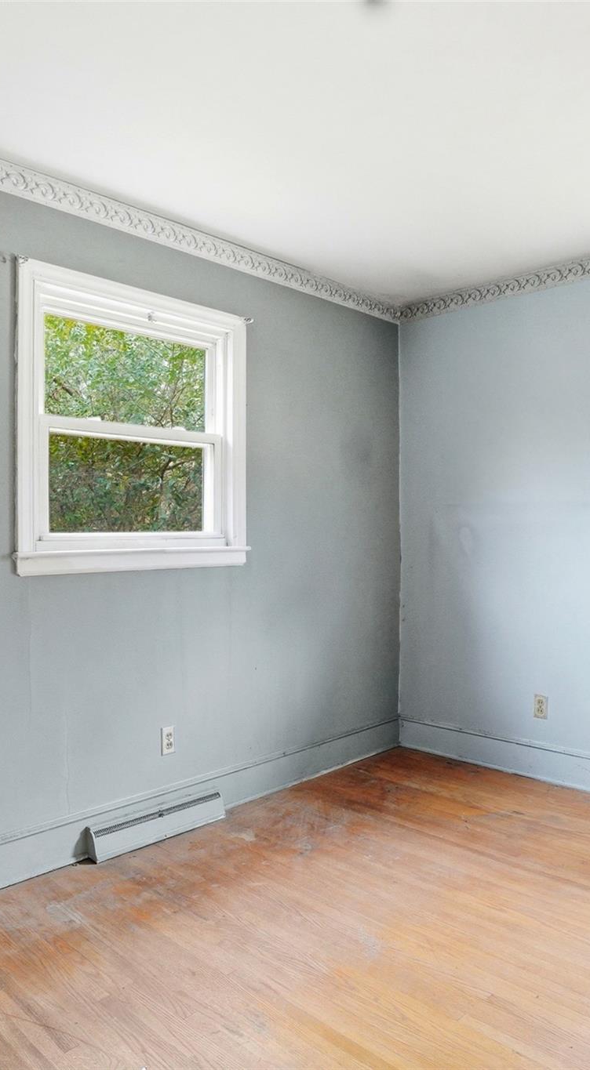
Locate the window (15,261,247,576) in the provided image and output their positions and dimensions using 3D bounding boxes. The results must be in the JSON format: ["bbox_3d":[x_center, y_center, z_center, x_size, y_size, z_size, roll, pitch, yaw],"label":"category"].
[{"bbox_3d":[-0.612,-0.415,2.716,1.048,1.112,0.105,0,1,-43],"label":"window"}]

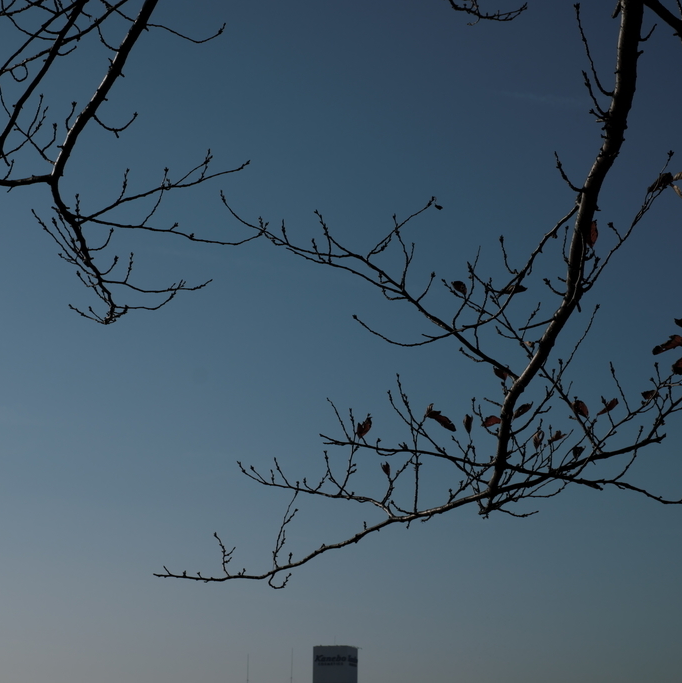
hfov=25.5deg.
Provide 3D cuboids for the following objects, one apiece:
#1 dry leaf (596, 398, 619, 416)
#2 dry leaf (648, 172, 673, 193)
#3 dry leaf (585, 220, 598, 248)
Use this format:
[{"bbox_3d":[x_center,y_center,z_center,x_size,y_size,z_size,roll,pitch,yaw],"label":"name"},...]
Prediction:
[{"bbox_3d":[0.566,0.140,3.200,0.056,0.017,0.027,-36,-8,7],"label":"dry leaf"},{"bbox_3d":[0.678,-0.338,3.200,0.061,0.017,0.027,-35,-2,13],"label":"dry leaf"},{"bbox_3d":[0.531,-0.229,3.200,0.025,0.058,0.020,5,5,9],"label":"dry leaf"}]

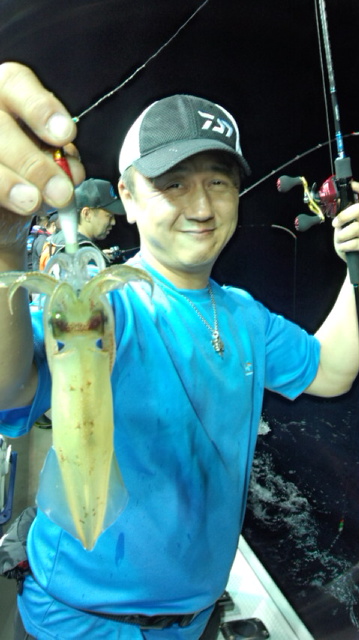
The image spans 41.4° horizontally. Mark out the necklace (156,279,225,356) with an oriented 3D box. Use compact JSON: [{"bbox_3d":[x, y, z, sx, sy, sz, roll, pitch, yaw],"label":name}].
[{"bbox_3d":[0.026,-0.025,0.785,0.140,0.155,0.125,-9,15,-30],"label":"necklace"}]

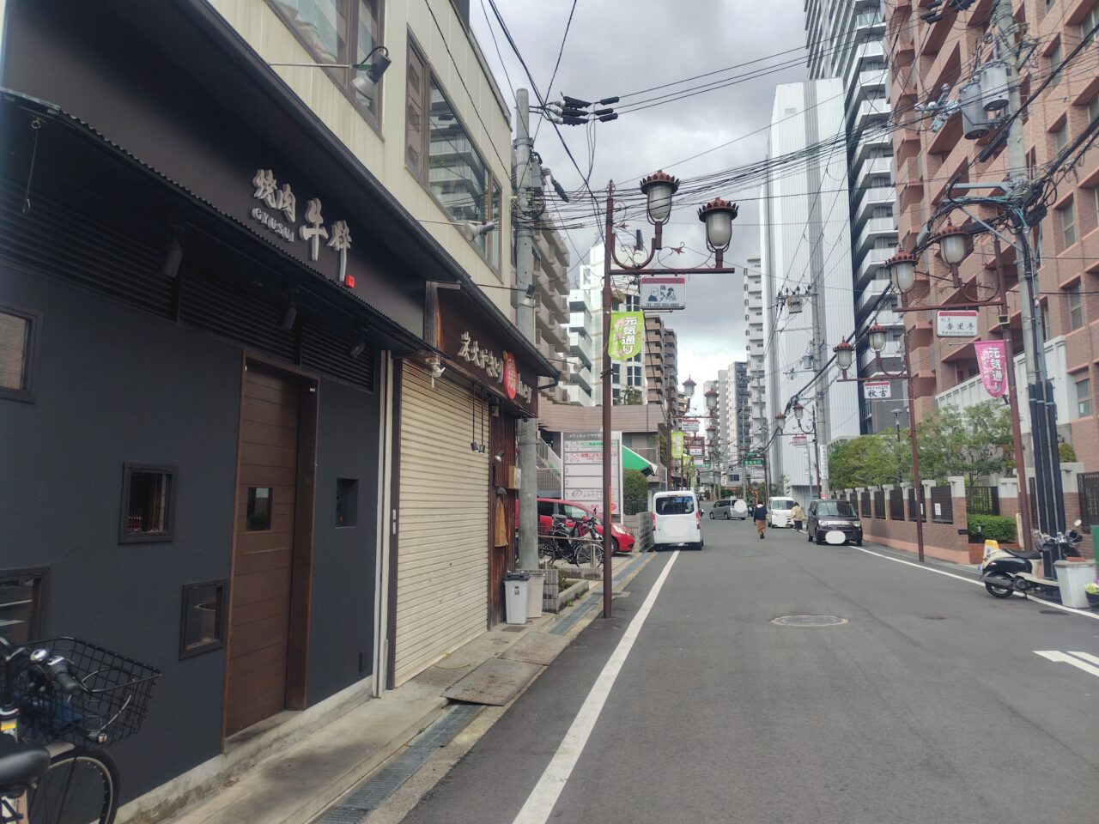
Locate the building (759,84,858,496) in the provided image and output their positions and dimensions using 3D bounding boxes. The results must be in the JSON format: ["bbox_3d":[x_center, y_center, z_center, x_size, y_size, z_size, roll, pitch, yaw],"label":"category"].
[{"bbox_3d":[28.952,-10.281,83.624,6.400,44.486,24.000,-2,-7,12],"label":"building"}]

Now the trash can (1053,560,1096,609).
[{"bbox_3d":[7.580,2.457,10.468,0.420,0.630,0.400,-2,-7,12],"label":"trash can"}]

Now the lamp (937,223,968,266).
[{"bbox_3d":[6.752,-2.830,12.250,0.490,0.780,0.490,-2,-7,12],"label":"lamp"}]

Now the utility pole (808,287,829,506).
[{"bbox_3d":[12.363,-0.260,33.270,0.380,11.865,0.380,-2,-8,12],"label":"utility pole"}]

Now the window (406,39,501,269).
[{"bbox_3d":[-0.979,-2.660,8.368,0.120,1.343,3.505,-2,-8,11],"label":"window"}]

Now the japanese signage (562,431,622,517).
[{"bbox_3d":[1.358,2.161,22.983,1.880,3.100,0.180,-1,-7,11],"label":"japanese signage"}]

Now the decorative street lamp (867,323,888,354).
[{"bbox_3d":[8.428,-1.918,18.750,0.490,0.780,0.490,-2,-7,12],"label":"decorative street lamp"}]

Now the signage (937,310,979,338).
[{"bbox_3d":[7.052,-1.518,12.612,0.645,0.479,0.100,-2,-8,12],"label":"signage"}]

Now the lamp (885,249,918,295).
[{"bbox_3d":[6.225,-2.497,12.912,0.500,0.770,0.500,-2,-8,12],"label":"lamp"}]

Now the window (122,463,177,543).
[{"bbox_3d":[-1.842,0.424,3.363,0.080,0.356,0.336,-2,-8,11],"label":"window"}]

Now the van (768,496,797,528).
[{"bbox_3d":[15.274,6.676,48.359,1.475,1.900,3.395,-2,-8,13],"label":"van"}]

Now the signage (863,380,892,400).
[{"bbox_3d":[8.381,-0.559,18.650,0.640,0.430,0.090,-2,-7,12],"label":"signage"}]

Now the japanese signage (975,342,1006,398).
[{"bbox_3d":[7.526,-0.720,12.410,0.479,0.999,0.100,-2,-8,12],"label":"japanese signage"}]

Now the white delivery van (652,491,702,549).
[{"bbox_3d":[4.390,3.654,24.870,1.475,1.940,3.395,-2,-7,12],"label":"white delivery van"}]

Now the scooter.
[{"bbox_3d":[7.635,2.347,11.461,1.660,1.150,0.660,-3,-8,20],"label":"scooter"}]

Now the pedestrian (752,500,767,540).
[{"bbox_3d":[9.264,4.713,32.073,0.520,1.660,0.380,-2,-7,12],"label":"pedestrian"}]

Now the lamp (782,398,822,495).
[{"bbox_3d":[11.990,2.769,35.020,1.966,6.317,0.550,-2,-8,12],"label":"lamp"}]

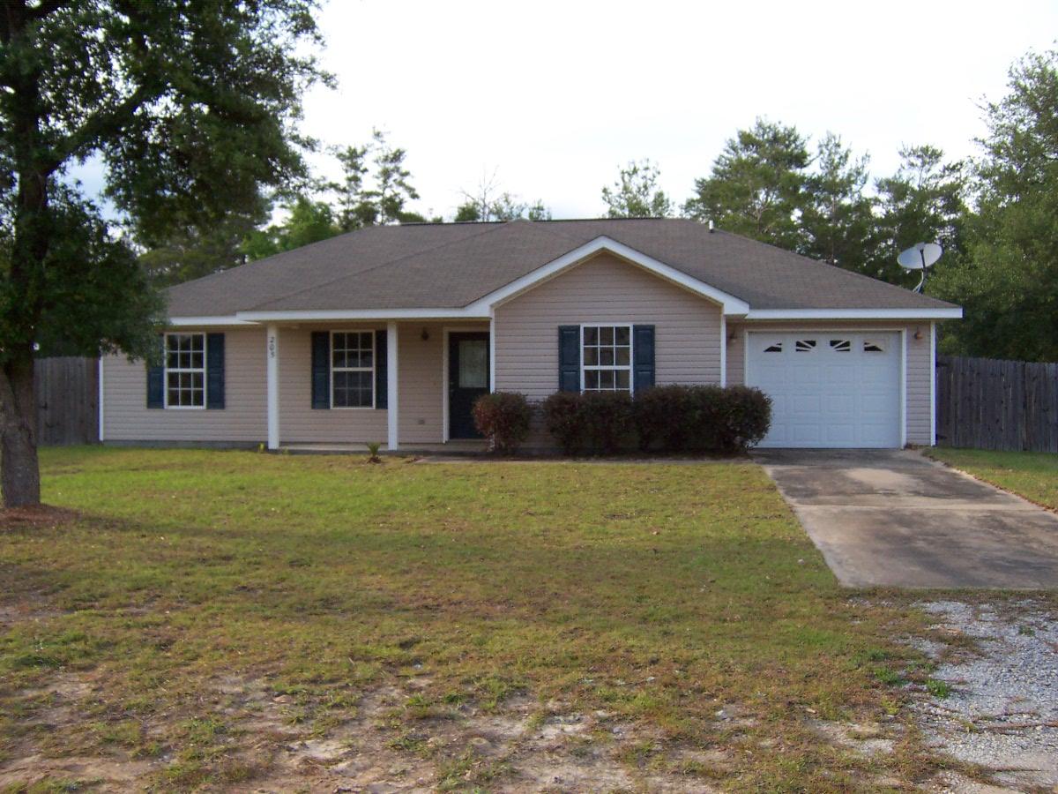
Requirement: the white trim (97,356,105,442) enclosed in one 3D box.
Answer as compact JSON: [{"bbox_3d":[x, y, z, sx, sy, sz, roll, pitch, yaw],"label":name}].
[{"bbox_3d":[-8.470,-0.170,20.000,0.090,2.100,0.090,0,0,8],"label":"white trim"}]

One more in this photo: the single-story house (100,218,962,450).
[{"bbox_3d":[-0.140,-1.570,22.600,16.500,5.000,10.700,0,0,8],"label":"single-story house"}]

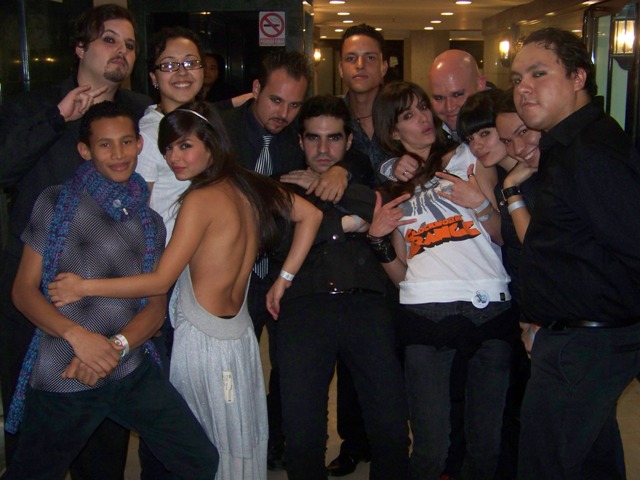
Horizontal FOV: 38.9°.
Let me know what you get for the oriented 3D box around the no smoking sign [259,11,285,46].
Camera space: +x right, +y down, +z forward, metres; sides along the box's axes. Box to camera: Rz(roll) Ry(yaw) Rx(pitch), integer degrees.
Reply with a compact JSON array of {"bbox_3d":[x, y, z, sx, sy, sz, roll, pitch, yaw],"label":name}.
[{"bbox_3d":[-0.393,-1.728,7.410,0.213,0.275,0.010,1,11,5],"label":"no smoking sign"}]

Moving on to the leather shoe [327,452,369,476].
[{"bbox_3d":[0.122,0.879,3.746,0.105,0.110,0.285,10,14,41],"label":"leather shoe"}]

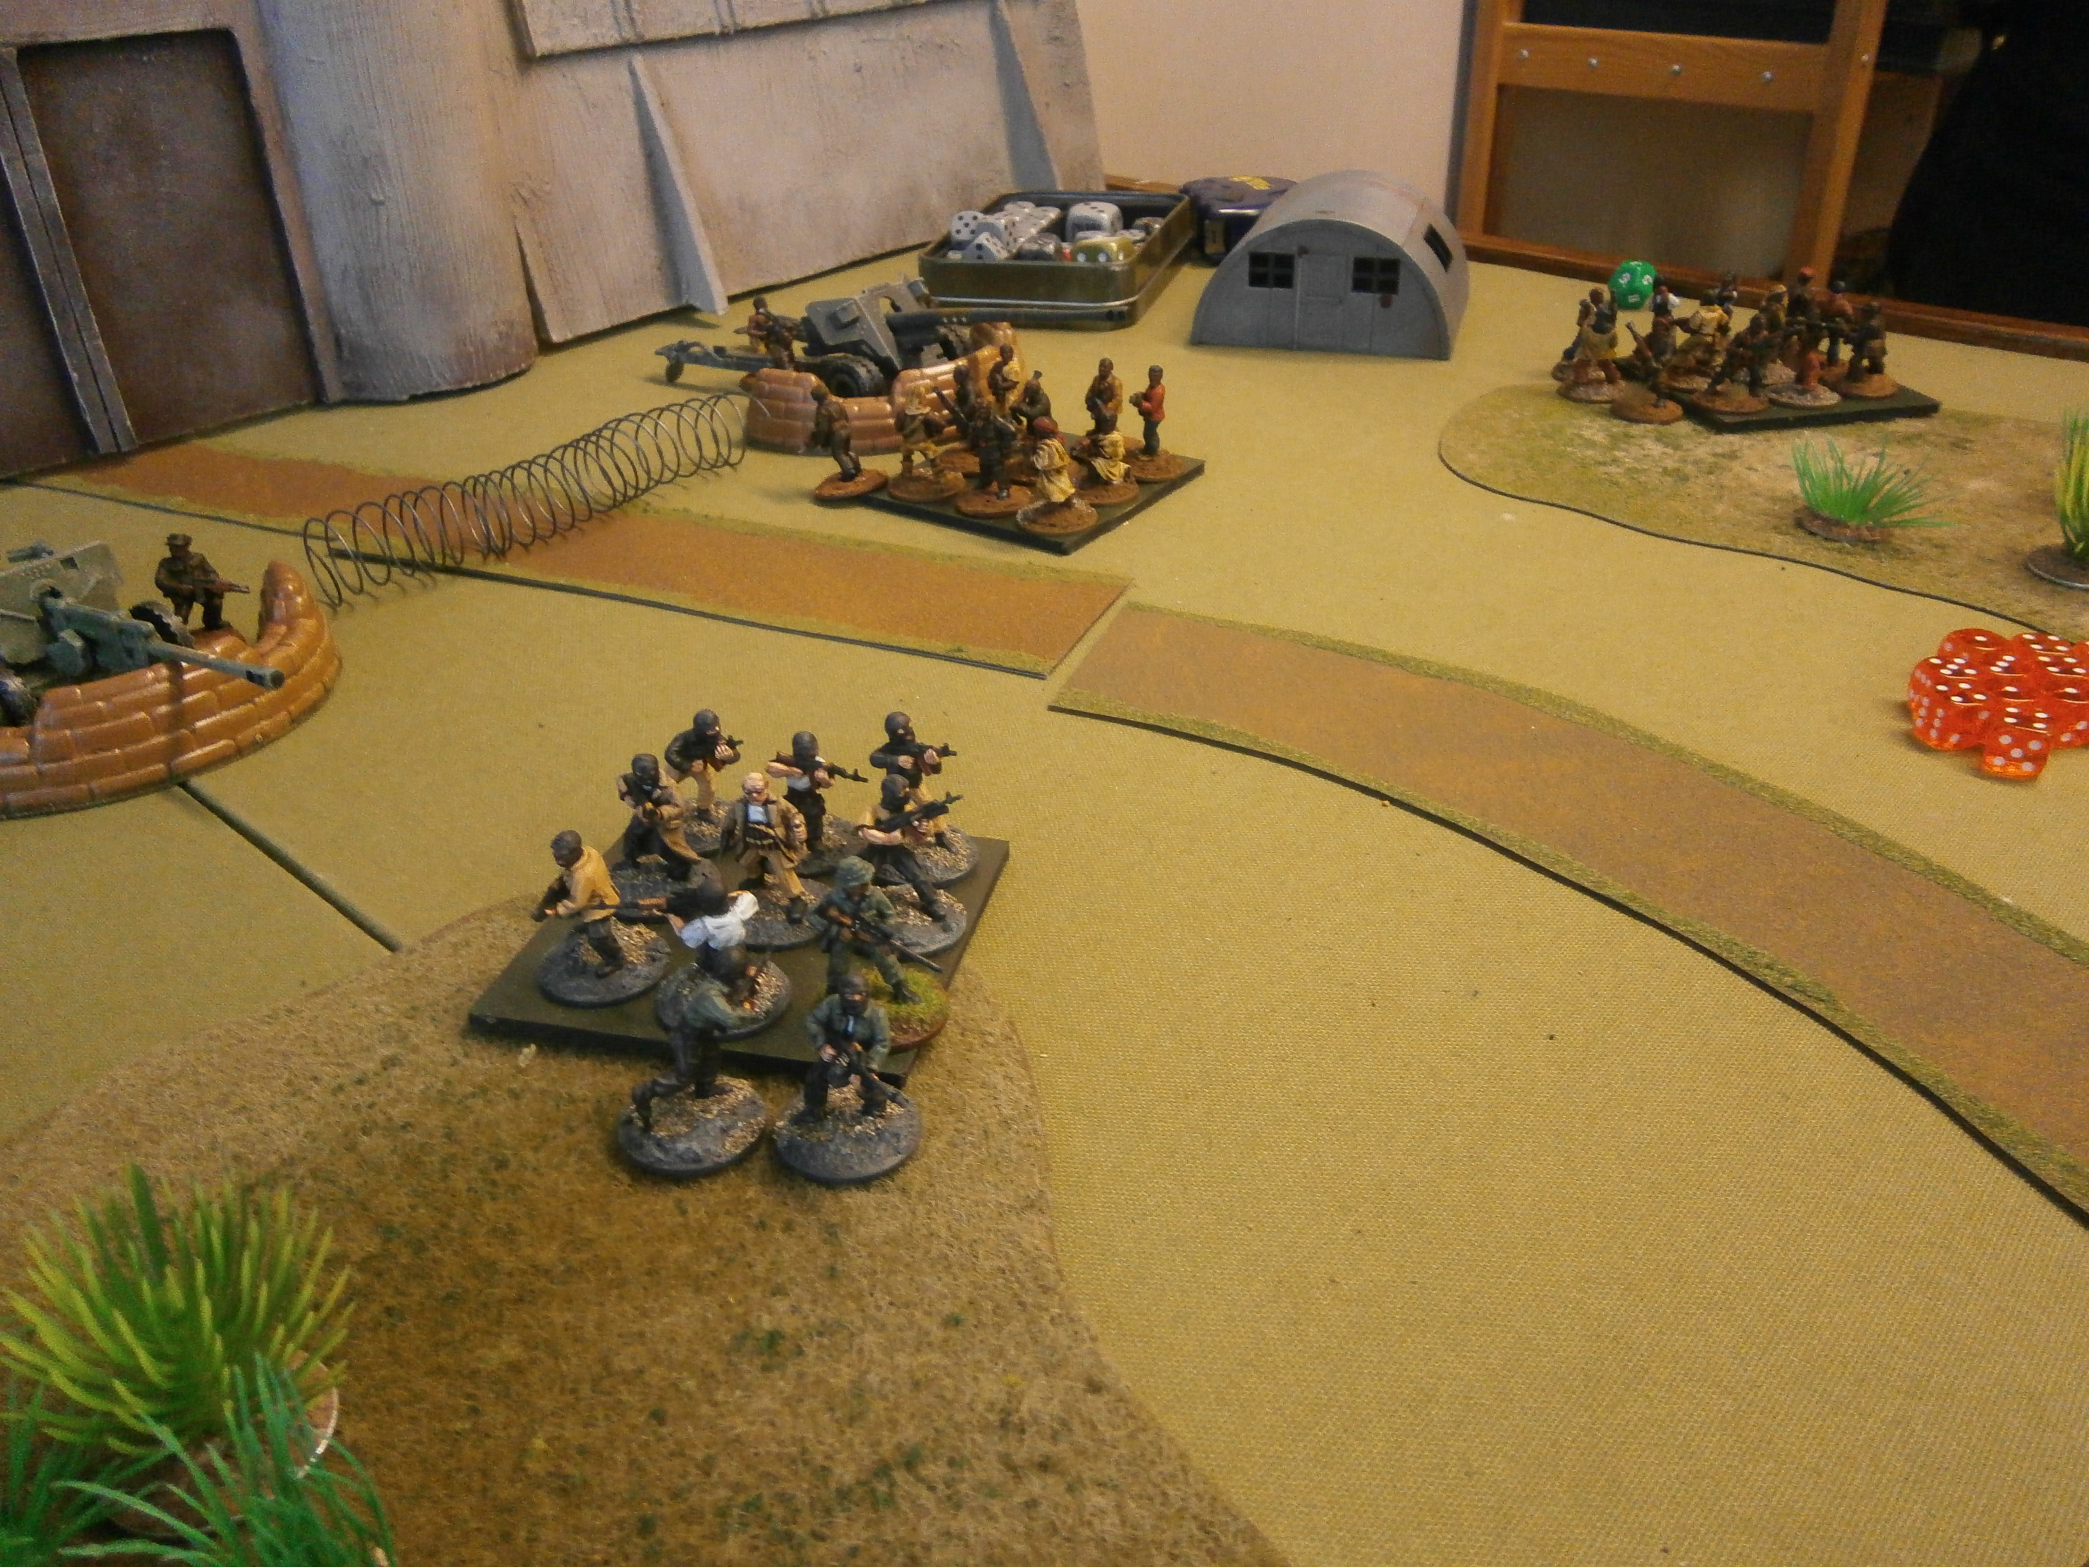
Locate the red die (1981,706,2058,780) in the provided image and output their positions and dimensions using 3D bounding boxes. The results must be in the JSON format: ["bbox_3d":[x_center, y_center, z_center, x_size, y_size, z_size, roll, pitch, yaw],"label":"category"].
[{"bbox_3d":[0.218,-0.009,0.351,0.012,0.012,0.012,16,35,26],"label":"red die"}]

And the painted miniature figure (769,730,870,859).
[{"bbox_3d":[-0.047,0.003,0.318,0.019,0.028,0.015,17,36,27],"label":"painted miniature figure"}]

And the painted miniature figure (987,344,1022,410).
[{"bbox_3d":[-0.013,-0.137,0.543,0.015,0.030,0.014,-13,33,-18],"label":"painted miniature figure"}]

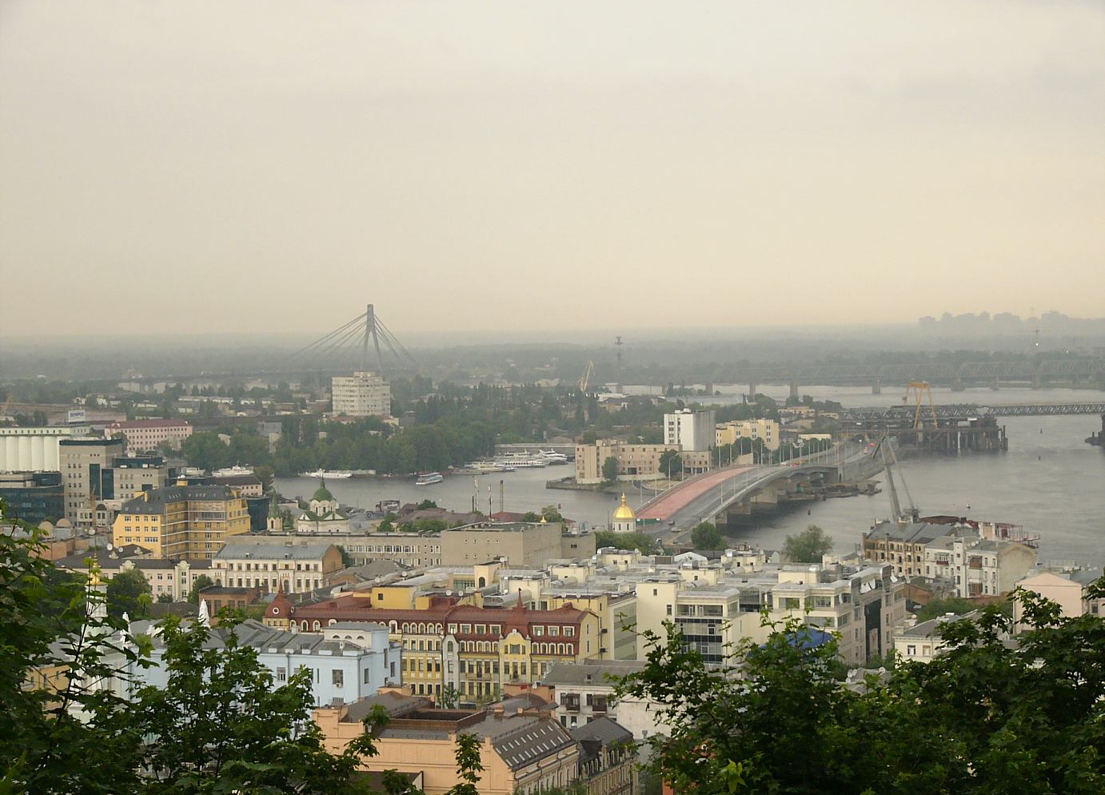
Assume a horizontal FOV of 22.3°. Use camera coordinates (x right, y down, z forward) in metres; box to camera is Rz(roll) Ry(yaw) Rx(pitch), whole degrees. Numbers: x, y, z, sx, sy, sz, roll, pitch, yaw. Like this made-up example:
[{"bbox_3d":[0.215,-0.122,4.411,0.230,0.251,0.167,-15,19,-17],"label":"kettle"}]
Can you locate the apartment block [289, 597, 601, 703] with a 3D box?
[{"bbox_3d":[-19.300,46.070,502.490,55.500,20.500,12.500,0,2,21],"label":"apartment block"}]

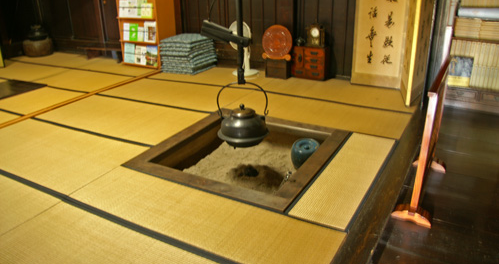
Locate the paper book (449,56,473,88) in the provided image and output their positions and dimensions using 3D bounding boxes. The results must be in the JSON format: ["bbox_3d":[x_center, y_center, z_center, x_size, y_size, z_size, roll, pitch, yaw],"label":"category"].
[{"bbox_3d":[2.179,-0.618,3.859,0.192,0.309,0.030,11,27,29],"label":"paper book"}]

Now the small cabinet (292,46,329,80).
[{"bbox_3d":[0.729,-0.832,4.415,0.420,0.372,0.192,11,27,29],"label":"small cabinet"}]

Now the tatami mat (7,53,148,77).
[{"bbox_3d":[-2.635,-1.096,5.947,3.072,0.045,0.756,11,27,29],"label":"tatami mat"}]

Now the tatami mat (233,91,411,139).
[{"bbox_3d":[0.584,-0.169,3.421,1.582,0.045,0.624,11,27,29],"label":"tatami mat"}]

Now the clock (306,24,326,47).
[{"bbox_3d":[0.755,-1.109,4.262,0.174,0.254,0.132,11,27,29],"label":"clock"}]

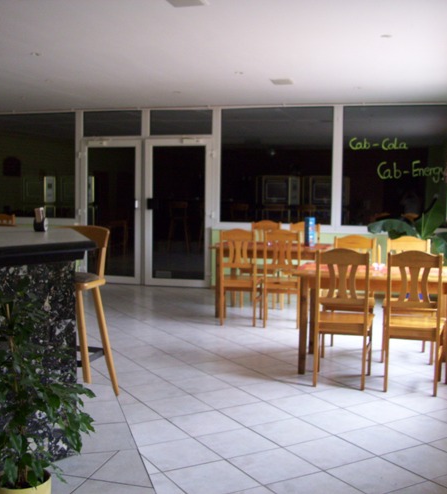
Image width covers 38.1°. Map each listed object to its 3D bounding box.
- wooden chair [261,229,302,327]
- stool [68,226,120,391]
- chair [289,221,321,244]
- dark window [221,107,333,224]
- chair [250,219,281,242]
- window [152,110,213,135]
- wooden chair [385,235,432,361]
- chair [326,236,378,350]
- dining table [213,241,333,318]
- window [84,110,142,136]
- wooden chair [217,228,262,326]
[{"bbox_3d":[0.588,0.301,6.348,0.420,0.955,0.500,1,5,10],"label":"wooden chair"},{"bbox_3d":[-0.971,0.414,4.075,0.450,1.070,0.500,4,6,34],"label":"stool"},{"bbox_3d":[0.896,0.216,7.411,0.420,0.955,0.500,2,5,11],"label":"chair"},{"bbox_3d":[0.690,-1.067,8.535,1.458,1.520,0.082,2,5,15],"label":"dark window"},{"bbox_3d":[0.469,0.213,7.571,0.428,0.959,0.500,2,5,16],"label":"chair"},{"bbox_3d":[-0.566,-1.688,8.794,0.900,0.360,0.070,2,5,15],"label":"window"},{"bbox_3d":[1.483,0.412,5.210,0.428,0.959,0.500,2,5,16],"label":"wooden chair"},{"bbox_3d":[1.040,0.395,5.276,0.420,0.955,0.500,2,5,13],"label":"chair"},{"bbox_3d":[0.523,0.371,6.913,1.178,0.750,0.755,2,5,16],"label":"dining table"},{"bbox_3d":[-1.548,-1.721,9.066,0.900,0.360,0.070,2,5,15],"label":"window"},{"bbox_3d":[0.170,0.288,6.449,0.420,0.955,0.500,1,5,10],"label":"wooden chair"}]

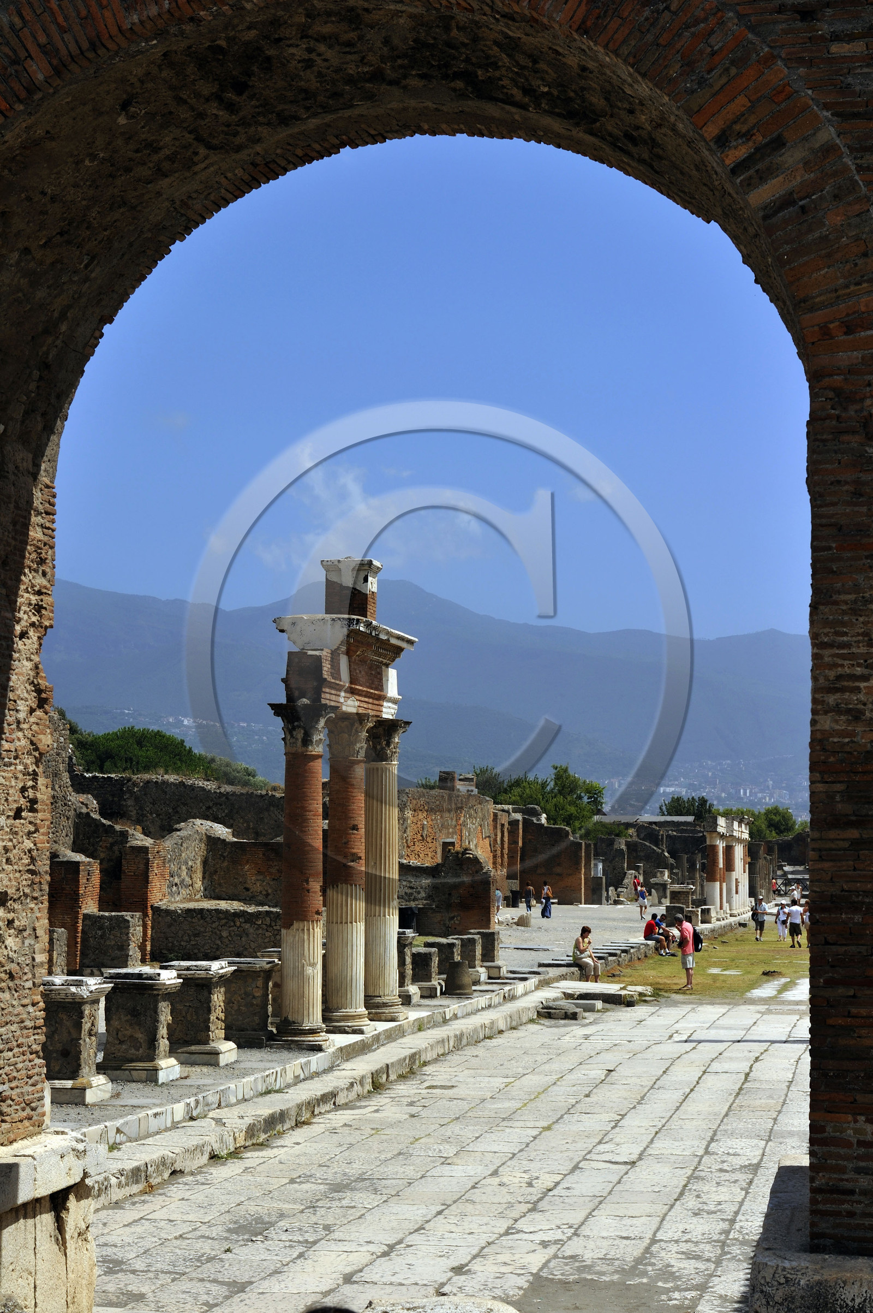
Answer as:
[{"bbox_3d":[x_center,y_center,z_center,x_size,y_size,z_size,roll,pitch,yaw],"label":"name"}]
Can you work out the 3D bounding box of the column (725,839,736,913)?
[{"bbox_3d":[14.649,10.953,127.000,0.560,3.750,0.560,-1,-5,10],"label":"column"}]

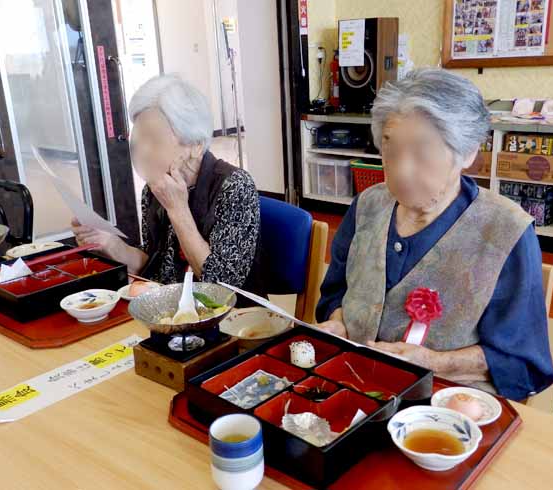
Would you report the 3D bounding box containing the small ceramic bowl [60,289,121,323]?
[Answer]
[{"bbox_3d":[-0.382,0.132,1.253,0.117,0.040,0.117,-2,17,1],"label":"small ceramic bowl"}]

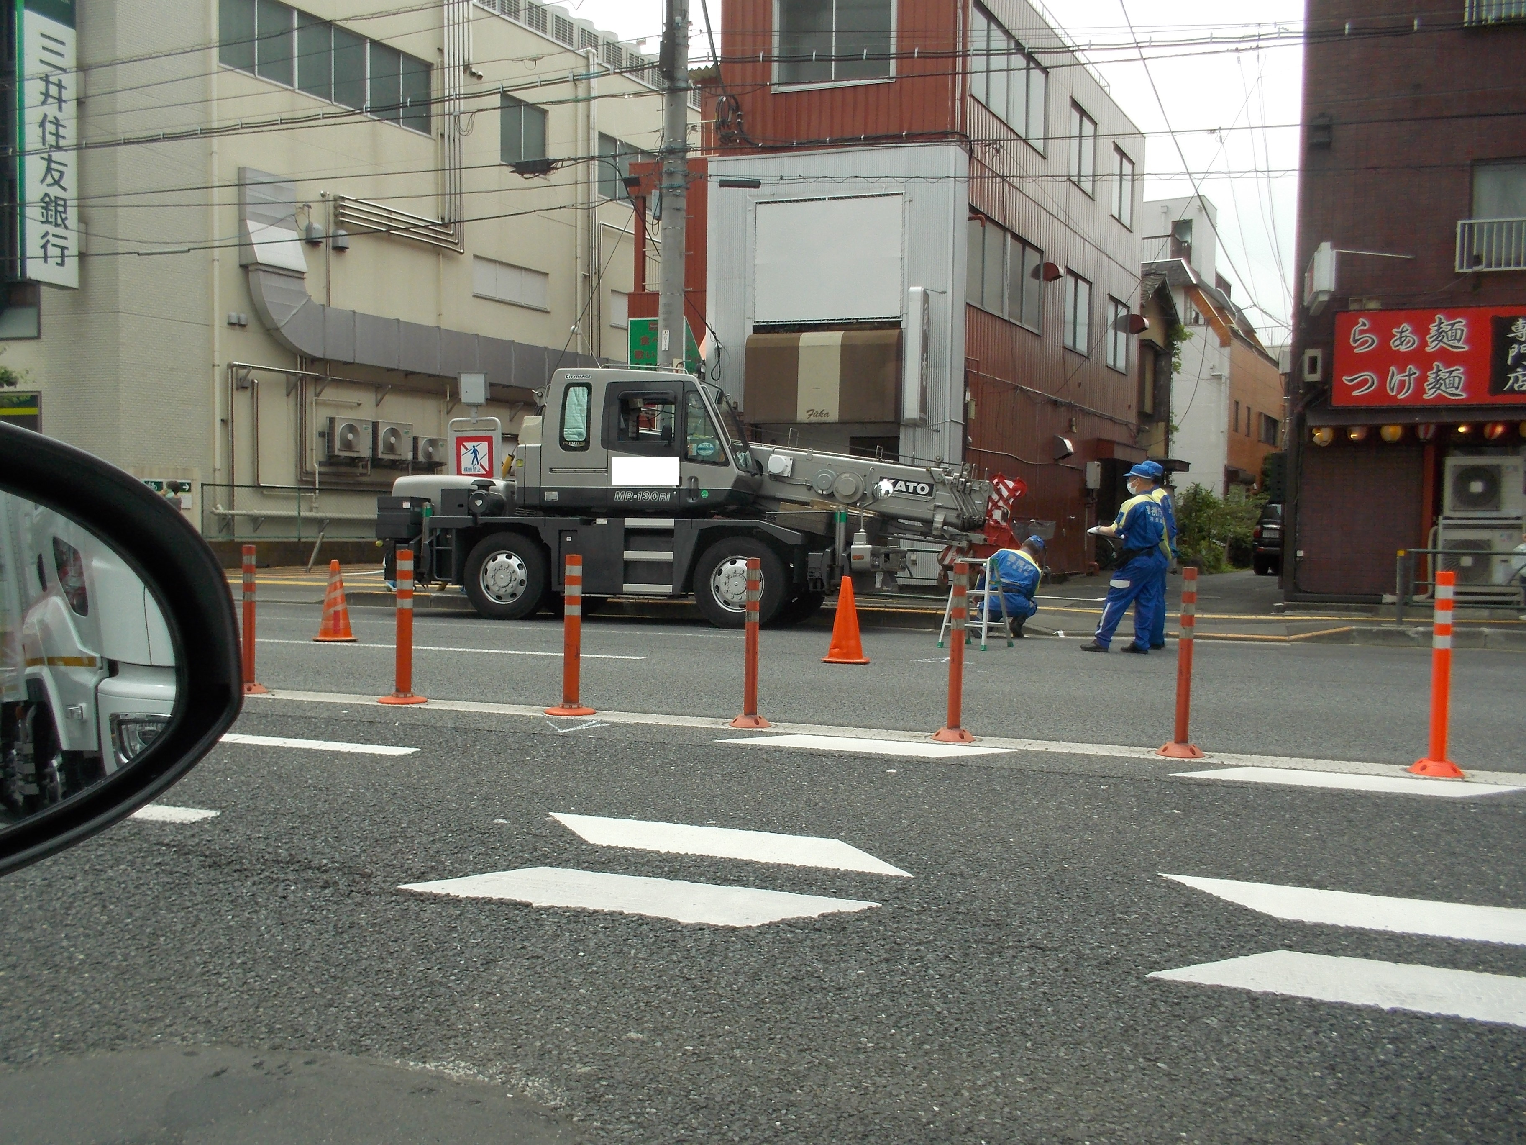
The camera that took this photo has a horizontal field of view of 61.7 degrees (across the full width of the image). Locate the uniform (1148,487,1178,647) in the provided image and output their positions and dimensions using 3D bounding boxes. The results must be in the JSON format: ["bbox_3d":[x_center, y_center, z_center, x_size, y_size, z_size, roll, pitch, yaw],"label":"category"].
[{"bbox_3d":[3.700,-0.045,12.150,0.480,1.500,0.520,2,3,17],"label":"uniform"}]

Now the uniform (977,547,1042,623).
[{"bbox_3d":[2.549,0.143,13.300,0.660,0.800,0.620,1,3,9],"label":"uniform"}]

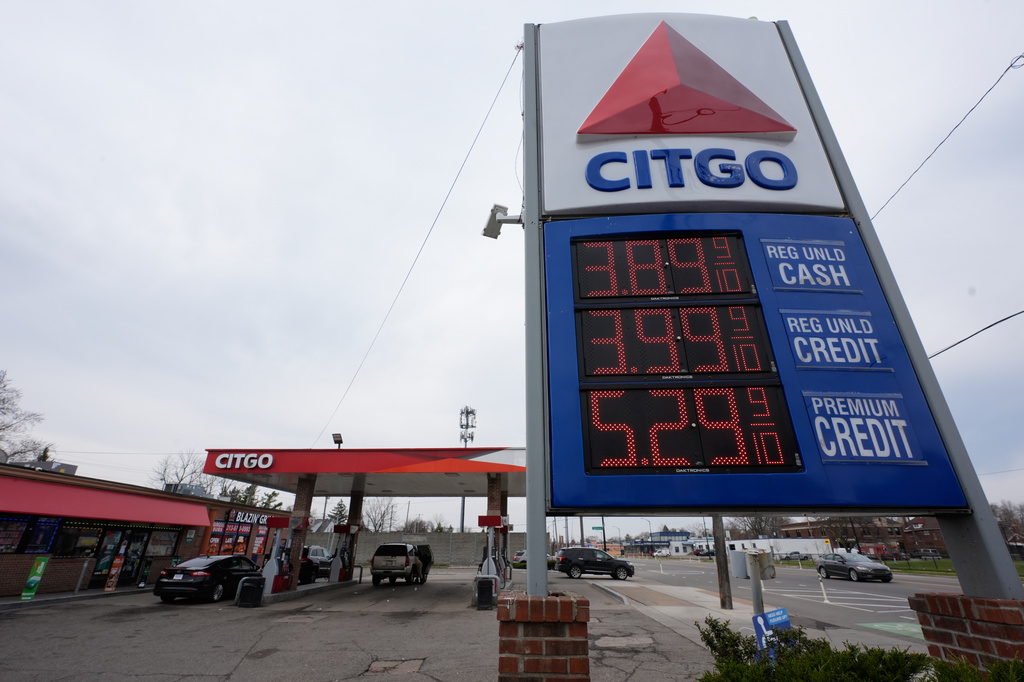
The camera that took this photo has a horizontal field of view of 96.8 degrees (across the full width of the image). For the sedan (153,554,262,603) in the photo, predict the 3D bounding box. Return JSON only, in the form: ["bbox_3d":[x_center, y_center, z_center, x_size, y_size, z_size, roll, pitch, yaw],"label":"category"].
[{"bbox_3d":[-10.999,8.911,17.281,1.860,1.470,4.870,0,-25,0],"label":"sedan"}]

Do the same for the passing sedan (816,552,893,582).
[{"bbox_3d":[20.150,13.397,27.025,1.870,1.480,4.870,0,-25,1],"label":"passing sedan"}]

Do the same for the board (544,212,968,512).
[{"bbox_3d":[1.310,0.058,2.884,2.160,1.930,0.250,0,-25,0],"label":"board"}]

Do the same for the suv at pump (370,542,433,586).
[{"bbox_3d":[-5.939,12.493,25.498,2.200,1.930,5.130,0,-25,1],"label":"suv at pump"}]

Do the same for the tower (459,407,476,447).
[{"bbox_3d":[-9.900,28.663,94.675,3.600,30.200,3.600,0,-25,0],"label":"tower"}]

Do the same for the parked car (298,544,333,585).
[{"bbox_3d":[-11.820,12.957,26.402,1.950,1.800,4.900,0,-25,1],"label":"parked car"}]

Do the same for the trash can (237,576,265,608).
[{"bbox_3d":[-8.274,8.015,14.508,0.500,0.800,0.500,0,-25,1],"label":"trash can"}]

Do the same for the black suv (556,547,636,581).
[{"bbox_3d":[5.300,14.062,28.810,5.040,1.780,2.000,0,-25,1],"label":"black suv"}]

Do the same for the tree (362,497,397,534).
[{"bbox_3d":[-21.765,29.986,74.215,6.800,10.800,6.800,7,-26,-14],"label":"tree"}]

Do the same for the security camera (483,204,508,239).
[{"bbox_3d":[-0.119,-0.859,3.283,0.105,0.085,0.245,9,-38,-17],"label":"security camera"}]

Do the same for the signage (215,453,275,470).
[{"bbox_3d":[-11.170,5.047,18.975,2.450,0.620,0.170,0,-25,1],"label":"signage"}]

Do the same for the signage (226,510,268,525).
[{"bbox_3d":[-16.643,11.334,29.199,0.150,0.650,5.500,0,-25,1],"label":"signage"}]

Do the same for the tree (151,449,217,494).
[{"bbox_3d":[-34.894,16.980,47.143,6.000,11.600,6.000,17,-29,-31],"label":"tree"}]

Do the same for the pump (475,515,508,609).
[{"bbox_3d":[-0.865,8.251,17.556,0.950,2.750,1.200,0,-25,1],"label":"pump"}]

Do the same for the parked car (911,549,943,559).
[{"bbox_3d":[72.500,37.604,80.117,5.200,1.850,1.950,4,-25,-9],"label":"parked car"}]

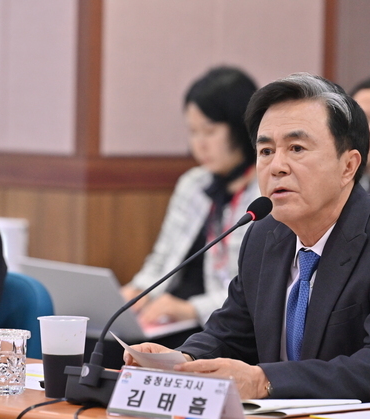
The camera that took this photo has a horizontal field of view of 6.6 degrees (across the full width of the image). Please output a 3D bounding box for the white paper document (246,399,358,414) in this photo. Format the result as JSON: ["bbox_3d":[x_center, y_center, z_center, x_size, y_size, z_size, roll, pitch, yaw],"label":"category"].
[{"bbox_3d":[0.116,0.308,5.296,0.280,0.015,0.210,-1,3,-42],"label":"white paper document"}]

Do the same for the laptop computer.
[{"bbox_3d":[-0.158,0.190,7.250,0.300,0.190,0.315,-1,3,-44],"label":"laptop computer"}]

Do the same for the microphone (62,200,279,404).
[{"bbox_3d":[-0.043,0.143,5.334,0.368,0.331,0.130,0,3,-34],"label":"microphone"}]

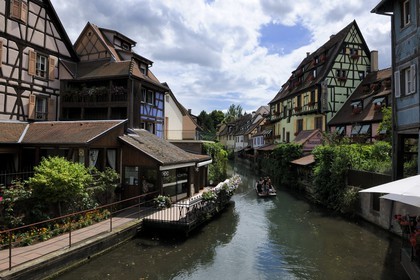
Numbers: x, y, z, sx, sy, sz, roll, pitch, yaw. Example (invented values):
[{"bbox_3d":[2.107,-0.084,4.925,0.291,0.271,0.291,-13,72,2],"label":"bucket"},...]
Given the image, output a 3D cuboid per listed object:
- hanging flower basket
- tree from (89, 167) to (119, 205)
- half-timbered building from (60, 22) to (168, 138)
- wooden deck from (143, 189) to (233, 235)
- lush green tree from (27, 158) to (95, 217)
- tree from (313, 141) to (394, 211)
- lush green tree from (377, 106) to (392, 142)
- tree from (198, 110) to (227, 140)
[{"bbox_3d":[-2.134,2.801,13.610,0.750,0.600,0.600,1,-2,-20],"label":"hanging flower basket"},{"bbox_3d":[-5.330,2.411,15.023,1.450,2.100,1.350,1,-2,0],"label":"tree"},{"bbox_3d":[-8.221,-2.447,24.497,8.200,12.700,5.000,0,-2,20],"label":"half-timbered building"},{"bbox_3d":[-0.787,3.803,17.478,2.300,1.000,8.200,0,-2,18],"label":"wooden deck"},{"bbox_3d":[-6.776,2.125,13.931,2.900,2.700,2.600,1,-2,0],"label":"lush green tree"},{"bbox_3d":[9.373,2.305,19.736,3.500,4.300,5.000,1,-2,-6],"label":"tree"},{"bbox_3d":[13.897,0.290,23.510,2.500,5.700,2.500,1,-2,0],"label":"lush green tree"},{"bbox_3d":[0.714,-1.123,85.091,8.000,14.200,8.000,1,-2,0],"label":"tree"}]

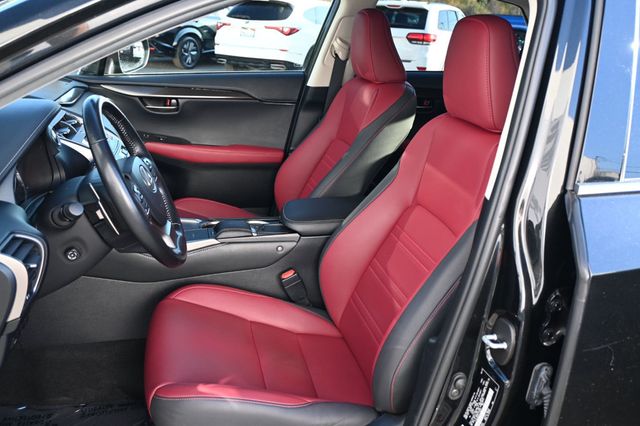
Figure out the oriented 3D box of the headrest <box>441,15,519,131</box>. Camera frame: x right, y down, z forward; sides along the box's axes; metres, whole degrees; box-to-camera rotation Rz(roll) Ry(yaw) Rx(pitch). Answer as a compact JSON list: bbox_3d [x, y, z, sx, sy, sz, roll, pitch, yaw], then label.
[{"bbox_3d":[0.349,-0.301,1.221,0.118,0.236,0.246,-4,20,-11],"label":"headrest"}]

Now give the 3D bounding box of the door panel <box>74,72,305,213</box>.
[{"bbox_3d":[-0.482,-0.235,2.295,0.892,0.651,0.123,-4,20,-11],"label":"door panel"}]

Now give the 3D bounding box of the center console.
[{"bbox_3d":[-0.201,0.121,1.665,0.851,0.354,0.246,-4,20,-11],"label":"center console"}]

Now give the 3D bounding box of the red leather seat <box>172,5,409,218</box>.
[{"bbox_3d":[-0.115,-0.187,1.980,0.851,0.982,0.543,-4,20,-11],"label":"red leather seat"}]

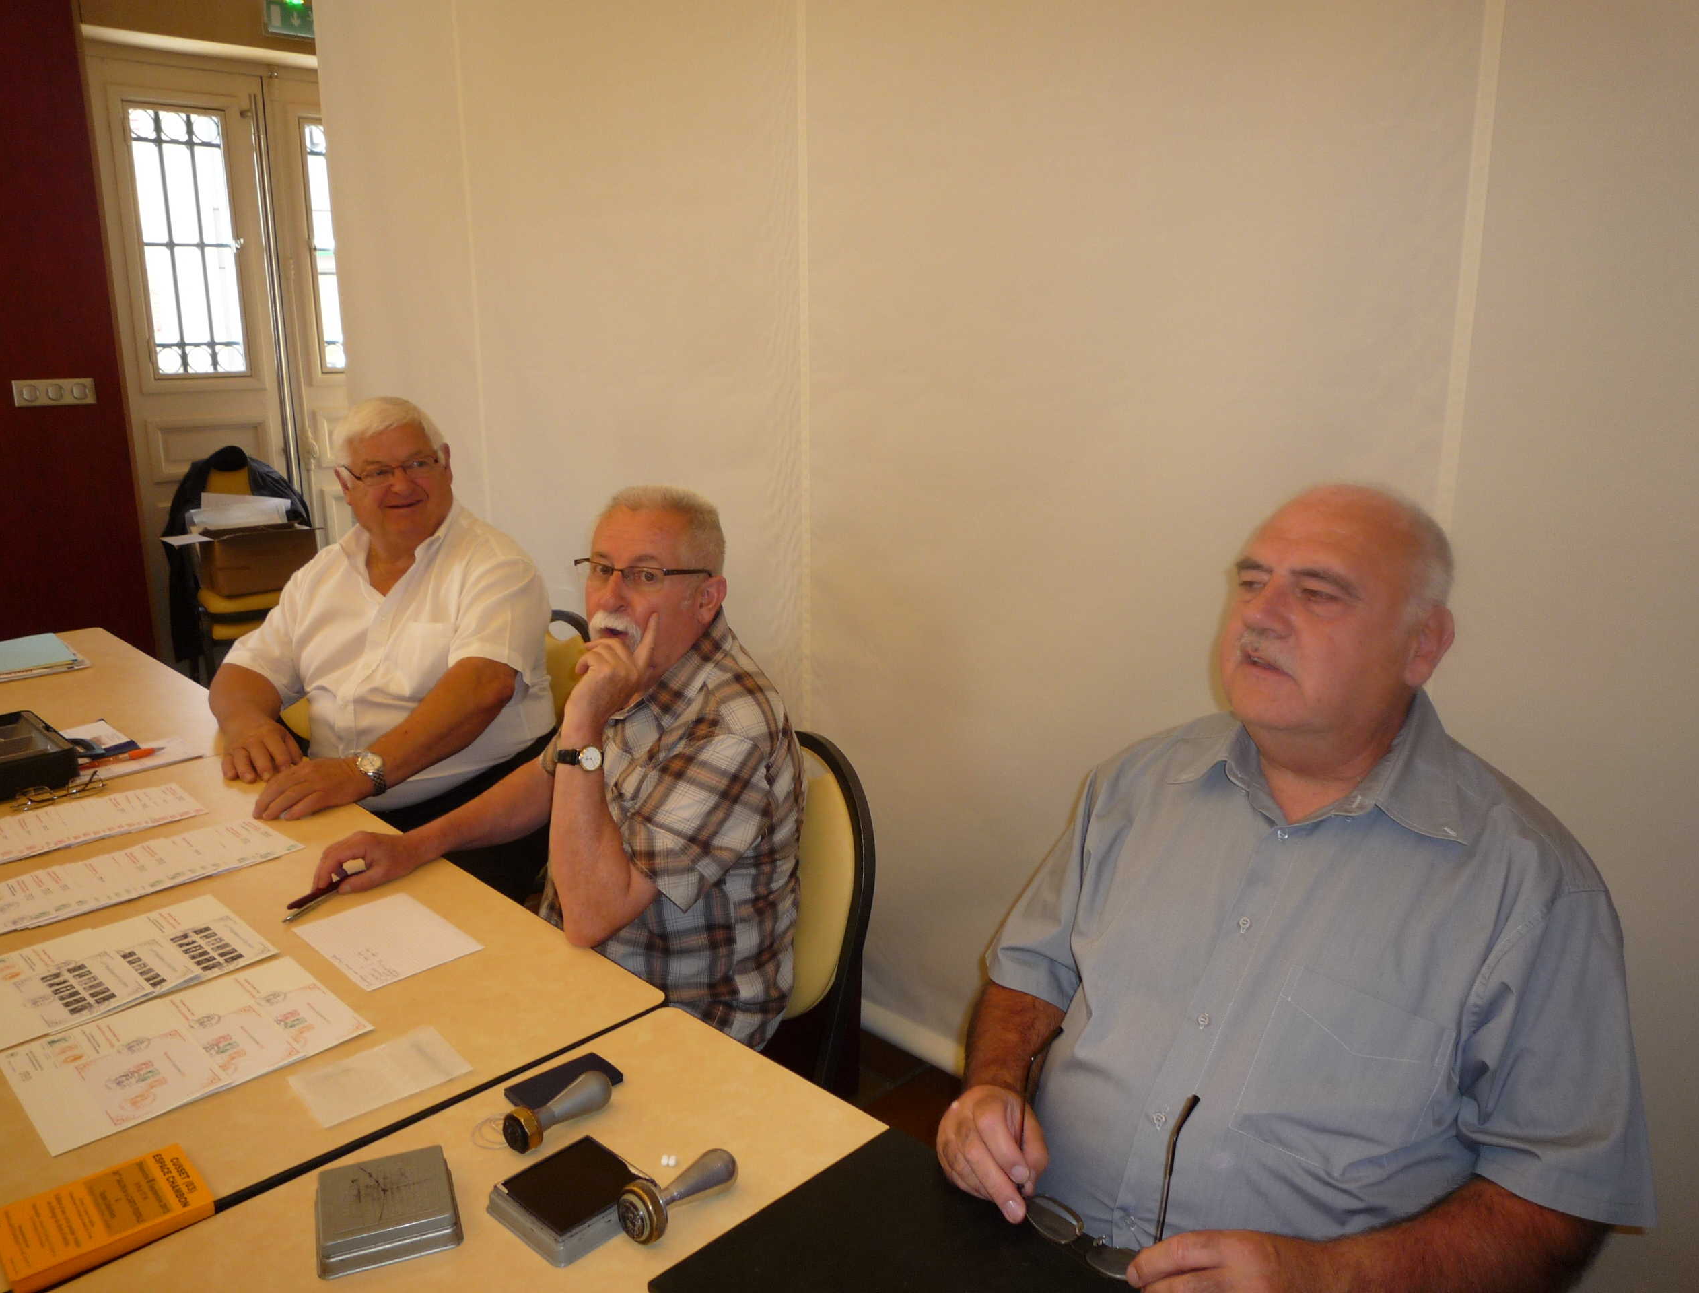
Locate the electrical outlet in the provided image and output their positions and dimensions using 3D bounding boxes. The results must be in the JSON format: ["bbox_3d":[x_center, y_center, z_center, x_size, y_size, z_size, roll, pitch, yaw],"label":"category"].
[{"bbox_3d":[-2.618,-0.835,4.100,0.230,0.084,0.014,-13,19,-40],"label":"electrical outlet"}]

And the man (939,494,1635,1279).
[{"bbox_3d":[0.354,0.533,1.190,0.750,1.320,0.620,-13,19,-40],"label":"man"}]

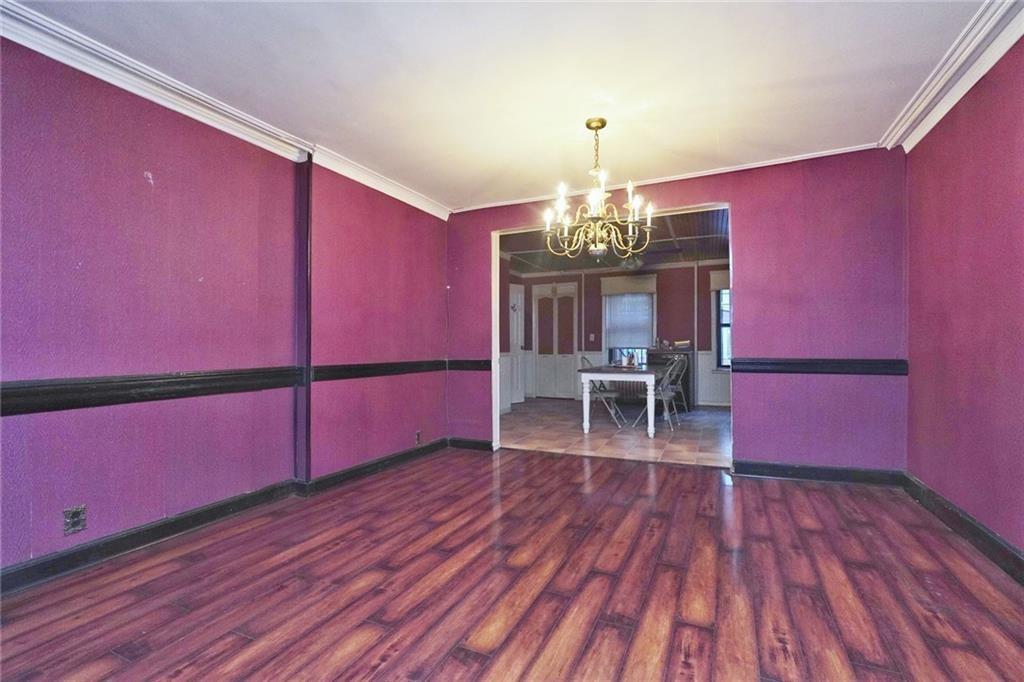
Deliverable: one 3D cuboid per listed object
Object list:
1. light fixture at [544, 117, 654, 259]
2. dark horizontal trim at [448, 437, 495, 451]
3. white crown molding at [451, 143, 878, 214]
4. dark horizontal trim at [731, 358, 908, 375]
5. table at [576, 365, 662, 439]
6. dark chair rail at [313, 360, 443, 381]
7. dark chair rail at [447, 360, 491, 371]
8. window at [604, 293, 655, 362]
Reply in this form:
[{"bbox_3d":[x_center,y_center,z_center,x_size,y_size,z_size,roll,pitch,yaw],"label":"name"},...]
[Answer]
[{"bbox_3d":[0.552,-0.955,2.925,0.710,0.900,0.710,-1,-1,24],"label":"light fixture"},{"bbox_3d":[-0.420,1.045,4.589,0.530,0.100,0.025,-1,-1,24],"label":"dark horizontal trim"},{"bbox_3d":[0.994,-1.369,3.987,3.600,0.045,0.040,-1,-1,24],"label":"white crown molding"},{"bbox_3d":[2.260,0.194,3.401,1.100,0.115,0.030,-1,-1,24],"label":"dark horizontal trim"},{"bbox_3d":[1.505,0.725,5.890,0.900,0.750,1.580,-1,-1,24],"label":"table"},{"bbox_3d":[-1.022,0.240,3.950,0.030,0.110,1.700,-1,-1,26],"label":"dark chair rail"},{"bbox_3d":[-0.430,0.247,4.605,0.520,0.110,0.030,-1,-1,24],"label":"dark chair rail"},{"bbox_3d":[2.201,-0.231,8.486,0.920,1.370,0.100,-1,-1,24],"label":"window"}]

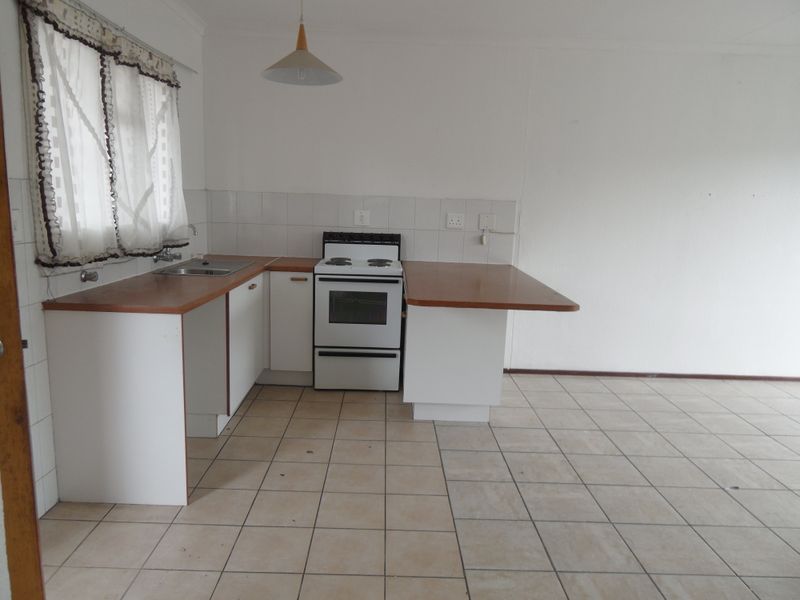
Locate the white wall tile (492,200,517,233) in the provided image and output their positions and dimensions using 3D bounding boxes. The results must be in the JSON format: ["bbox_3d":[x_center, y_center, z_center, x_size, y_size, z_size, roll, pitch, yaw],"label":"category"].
[{"bbox_3d":[0.830,-0.665,4.482,0.200,0.250,0.010,2,10,-2],"label":"white wall tile"}]

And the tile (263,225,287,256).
[{"bbox_3d":[-1.000,-0.472,4.452,0.200,0.250,0.010,2,10,-2],"label":"tile"}]

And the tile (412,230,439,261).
[{"bbox_3d":[0.214,-0.434,4.500,0.200,0.250,0.010,2,10,-2],"label":"tile"}]

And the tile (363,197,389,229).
[{"bbox_3d":[-0.185,-0.703,4.473,0.200,0.250,0.010,2,9,-1],"label":"tile"}]

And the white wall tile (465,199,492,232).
[{"bbox_3d":[0.629,-0.677,4.490,0.200,0.250,0.010,2,9,-1],"label":"white wall tile"}]

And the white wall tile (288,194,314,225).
[{"bbox_3d":[-0.796,-0.722,4.460,0.200,0.250,0.010,2,9,-1],"label":"white wall tile"}]

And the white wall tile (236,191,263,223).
[{"bbox_3d":[-1.192,-0.730,4.401,0.200,0.250,0.010,2,10,-2],"label":"white wall tile"}]

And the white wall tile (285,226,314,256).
[{"bbox_3d":[-0.797,-0.466,4.460,0.200,0.250,0.010,2,10,-2],"label":"white wall tile"}]

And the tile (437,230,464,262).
[{"bbox_3d":[0.416,-0.427,4.508,0.200,0.250,0.010,2,10,-2],"label":"tile"}]

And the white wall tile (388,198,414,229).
[{"bbox_3d":[0.019,-0.697,4.477,0.200,0.250,0.010,2,9,-1],"label":"white wall tile"}]

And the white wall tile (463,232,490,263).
[{"bbox_3d":[0.618,-0.421,4.516,0.200,0.250,0.010,2,10,-2],"label":"white wall tile"}]

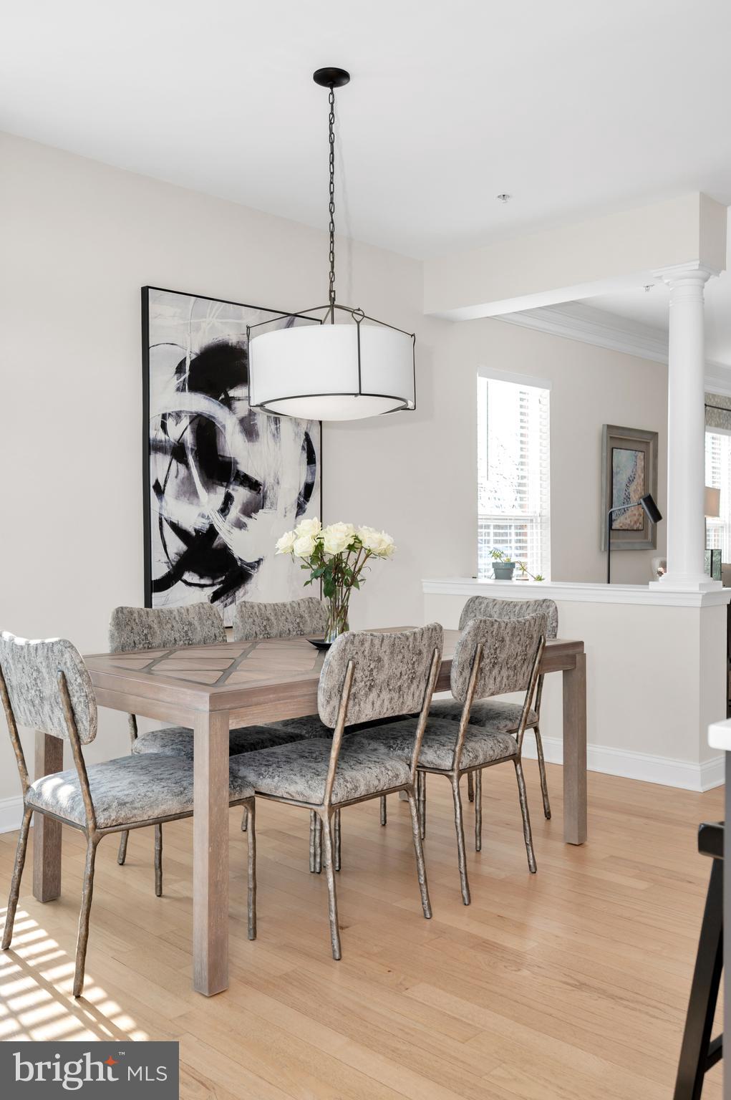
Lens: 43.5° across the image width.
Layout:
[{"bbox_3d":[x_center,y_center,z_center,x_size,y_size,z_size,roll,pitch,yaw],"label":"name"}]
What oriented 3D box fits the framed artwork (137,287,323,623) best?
[{"bbox_3d":[-0.603,-0.392,4.316,0.050,1.500,1.036,0,1,45],"label":"framed artwork"}]

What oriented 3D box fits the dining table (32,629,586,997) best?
[{"bbox_3d":[-0.114,0.734,3.236,0.965,0.762,1.750,0,1,45],"label":"dining table"}]

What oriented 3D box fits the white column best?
[{"bbox_3d":[1.507,-0.562,4.303,0.245,1.500,0.245,0,1,45],"label":"white column"}]

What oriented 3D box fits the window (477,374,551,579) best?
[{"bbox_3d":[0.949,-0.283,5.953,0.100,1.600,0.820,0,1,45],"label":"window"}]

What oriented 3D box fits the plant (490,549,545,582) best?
[{"bbox_3d":[0.913,0.110,5.501,0.330,0.210,0.200,0,0,0],"label":"plant"}]

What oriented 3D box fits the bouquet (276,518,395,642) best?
[{"bbox_3d":[-0.106,0.115,3.231,0.425,0.450,0.390,0,0,0],"label":"bouquet"}]

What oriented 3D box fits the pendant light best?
[{"bbox_3d":[-0.115,-1.034,3.154,0.590,1.185,0.590,0,0,0],"label":"pendant light"}]

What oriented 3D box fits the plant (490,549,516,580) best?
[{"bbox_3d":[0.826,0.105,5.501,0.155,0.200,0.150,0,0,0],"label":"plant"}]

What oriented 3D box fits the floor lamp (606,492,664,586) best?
[{"bbox_3d":[1.683,0.369,5.902,0.450,1.455,0.250,0,0,0],"label":"floor lamp"}]

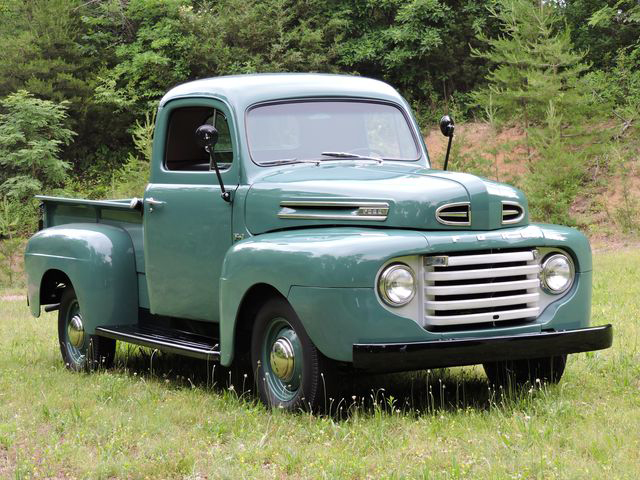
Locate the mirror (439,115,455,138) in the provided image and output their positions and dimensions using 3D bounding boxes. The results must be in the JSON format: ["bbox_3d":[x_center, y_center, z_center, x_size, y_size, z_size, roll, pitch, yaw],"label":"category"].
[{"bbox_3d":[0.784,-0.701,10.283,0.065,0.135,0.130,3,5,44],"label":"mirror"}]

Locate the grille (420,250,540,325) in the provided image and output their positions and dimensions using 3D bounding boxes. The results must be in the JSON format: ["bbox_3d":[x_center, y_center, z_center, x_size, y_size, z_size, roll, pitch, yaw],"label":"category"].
[{"bbox_3d":[0.831,0.240,8.644,0.740,0.370,0.100,-3,4,-30],"label":"grille"}]

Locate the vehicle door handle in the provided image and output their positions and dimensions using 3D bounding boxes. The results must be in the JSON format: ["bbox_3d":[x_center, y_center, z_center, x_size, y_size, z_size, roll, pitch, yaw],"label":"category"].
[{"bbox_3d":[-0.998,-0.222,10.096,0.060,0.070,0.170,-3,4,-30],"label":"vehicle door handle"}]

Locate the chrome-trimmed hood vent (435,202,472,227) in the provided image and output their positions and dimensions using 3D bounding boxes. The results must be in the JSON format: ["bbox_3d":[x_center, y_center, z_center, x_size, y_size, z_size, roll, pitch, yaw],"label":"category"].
[{"bbox_3d":[0.676,-0.129,8.493,0.190,0.125,0.060,-2,4,-14],"label":"chrome-trimmed hood vent"}]

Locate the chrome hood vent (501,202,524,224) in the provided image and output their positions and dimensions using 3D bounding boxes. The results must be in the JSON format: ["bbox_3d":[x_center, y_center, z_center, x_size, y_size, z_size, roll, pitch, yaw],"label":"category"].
[{"bbox_3d":[1.009,-0.147,8.688,0.060,0.125,0.190,3,5,44],"label":"chrome hood vent"}]

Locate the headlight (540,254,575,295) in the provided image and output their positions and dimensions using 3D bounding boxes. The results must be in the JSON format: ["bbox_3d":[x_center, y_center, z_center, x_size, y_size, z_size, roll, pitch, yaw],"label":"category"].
[{"bbox_3d":[1.265,0.182,8.908,0.210,0.210,0.090,-3,4,-30],"label":"headlight"}]

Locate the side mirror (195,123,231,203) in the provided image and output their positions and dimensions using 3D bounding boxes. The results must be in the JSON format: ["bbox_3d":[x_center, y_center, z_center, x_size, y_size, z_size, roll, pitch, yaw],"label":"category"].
[{"bbox_3d":[-0.611,-0.440,9.456,0.200,0.460,0.100,-1,4,-8],"label":"side mirror"}]

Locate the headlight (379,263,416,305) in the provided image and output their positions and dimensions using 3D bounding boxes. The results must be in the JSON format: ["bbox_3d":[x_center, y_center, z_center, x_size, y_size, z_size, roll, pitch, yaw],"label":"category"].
[{"bbox_3d":[0.385,0.228,8.393,0.210,0.210,0.090,-3,4,-30],"label":"headlight"}]

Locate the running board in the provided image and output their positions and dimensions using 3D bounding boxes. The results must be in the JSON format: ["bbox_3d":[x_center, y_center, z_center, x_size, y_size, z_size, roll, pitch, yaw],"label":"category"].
[{"bbox_3d":[-0.877,0.615,10.143,0.280,0.060,1.740,-3,4,-30],"label":"running board"}]

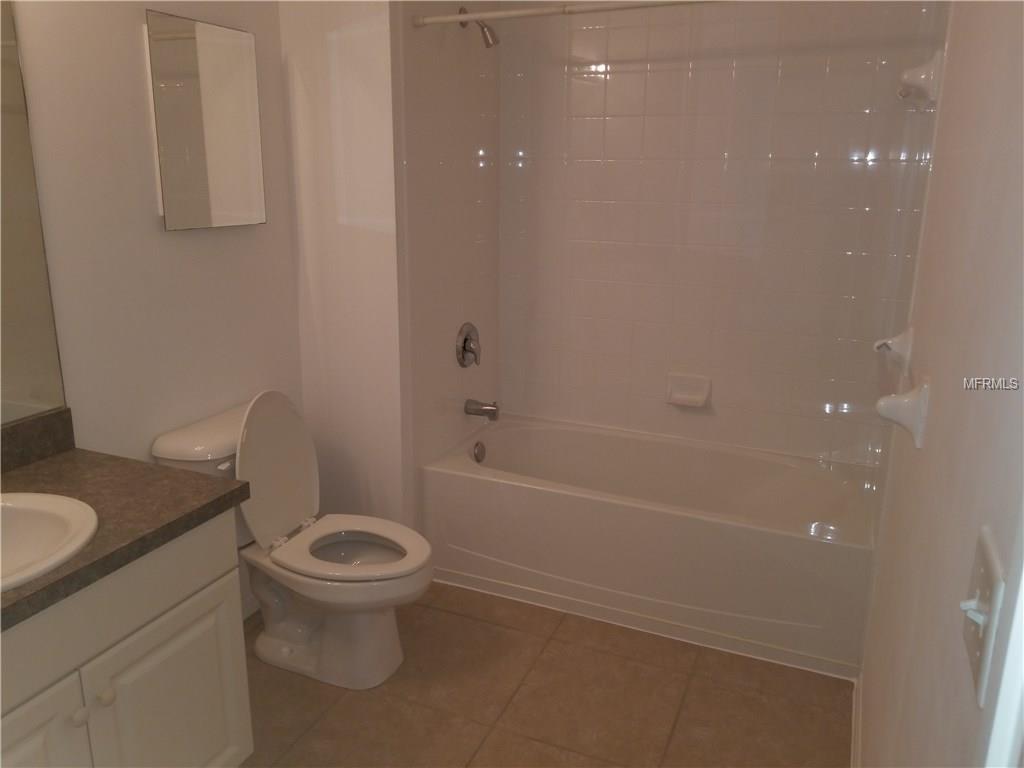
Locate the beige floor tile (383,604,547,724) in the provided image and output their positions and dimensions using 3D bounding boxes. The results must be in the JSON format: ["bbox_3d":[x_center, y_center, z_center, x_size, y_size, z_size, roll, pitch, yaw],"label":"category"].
[{"bbox_3d":[-0.177,0.867,2.421,0.463,0.010,0.463,7,16,22],"label":"beige floor tile"}]

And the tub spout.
[{"bbox_3d":[-0.124,0.103,3.082,0.140,0.065,0.055,7,16,22],"label":"tub spout"}]

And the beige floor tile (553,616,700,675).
[{"bbox_3d":[0.369,0.846,2.530,0.463,0.010,0.172,7,16,22],"label":"beige floor tile"}]

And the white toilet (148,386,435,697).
[{"bbox_3d":[-0.599,0.446,2.364,0.755,0.840,0.470,7,16,22],"label":"white toilet"}]

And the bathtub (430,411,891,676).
[{"bbox_3d":[0.507,0.519,2.918,1.520,0.440,0.760,7,16,22],"label":"bathtub"}]

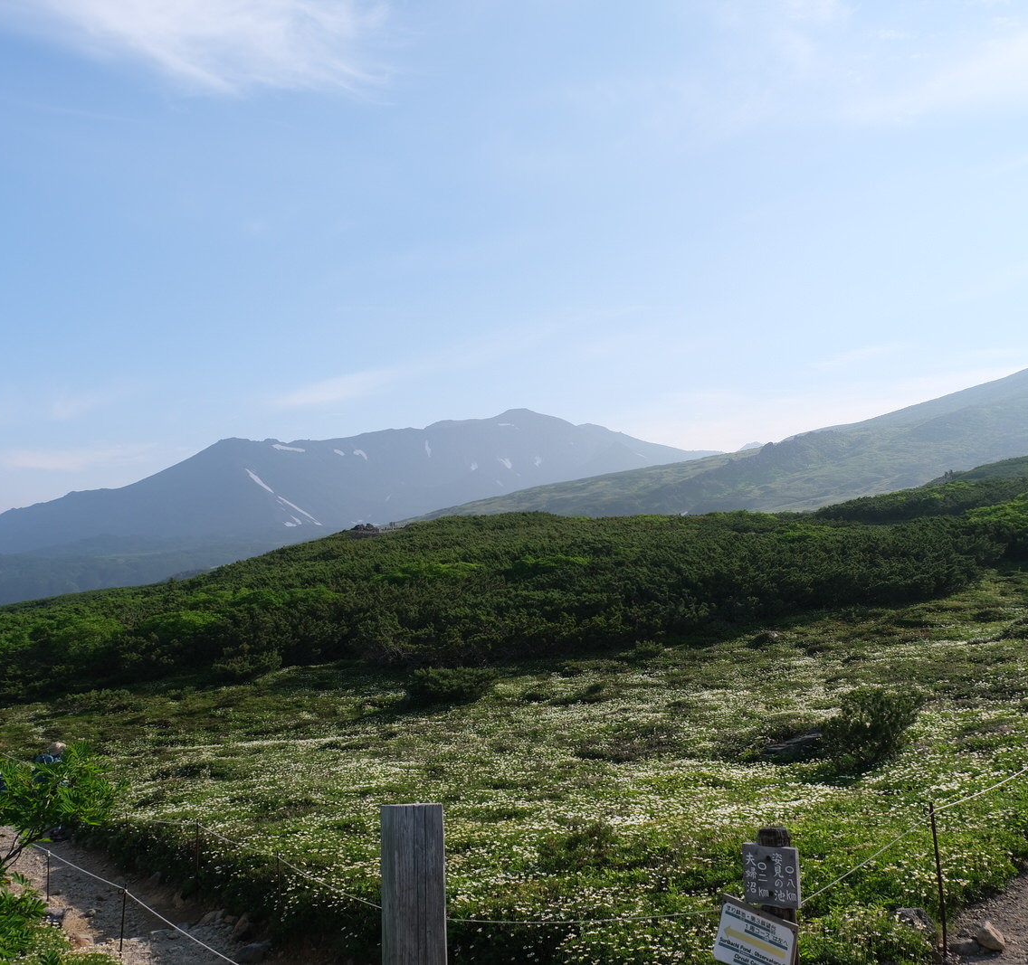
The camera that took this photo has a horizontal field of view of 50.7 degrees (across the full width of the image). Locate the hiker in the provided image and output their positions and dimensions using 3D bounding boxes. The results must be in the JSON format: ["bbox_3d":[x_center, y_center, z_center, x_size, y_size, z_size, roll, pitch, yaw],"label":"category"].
[{"bbox_3d":[-7.608,5.077,17.900,0.620,1.620,0.520,-2,-4,20],"label":"hiker"}]

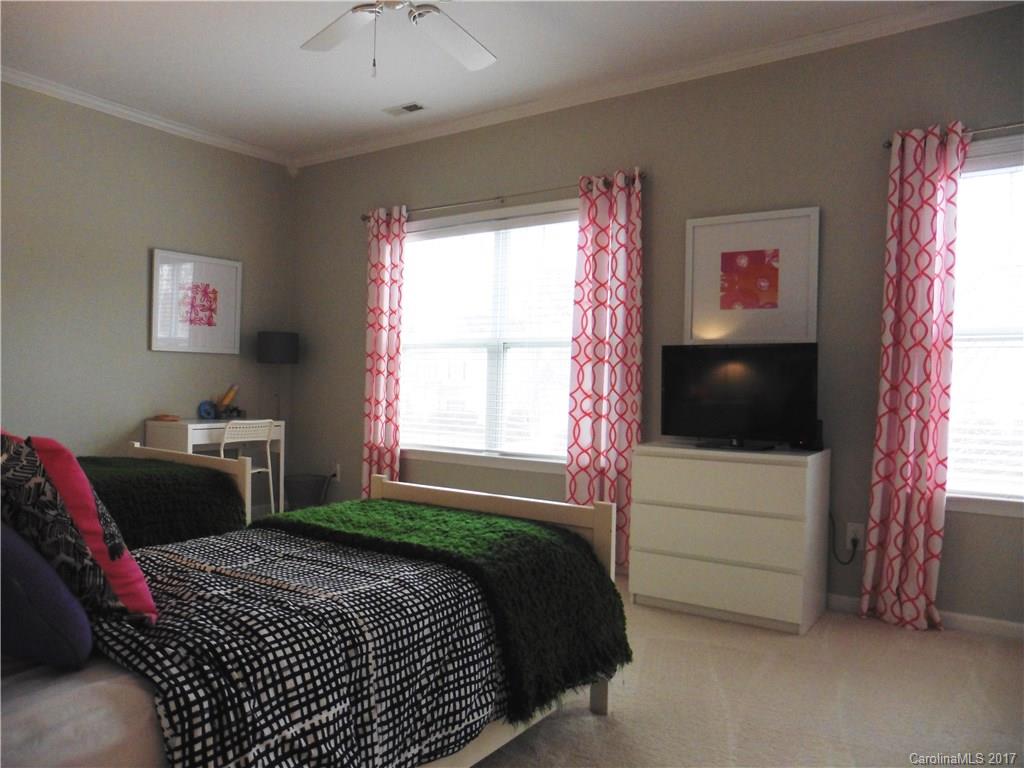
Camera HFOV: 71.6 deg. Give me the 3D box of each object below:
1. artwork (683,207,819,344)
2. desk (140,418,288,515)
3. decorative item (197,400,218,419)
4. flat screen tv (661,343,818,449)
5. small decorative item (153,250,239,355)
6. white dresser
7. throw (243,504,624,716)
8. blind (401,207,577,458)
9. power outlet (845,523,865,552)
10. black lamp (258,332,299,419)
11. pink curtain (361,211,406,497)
[{"bbox_3d":[1.215,-0.532,3.643,0.670,0.670,0.035,1,0,34],"label":"artwork"},{"bbox_3d":[-2.017,0.641,4.846,0.495,0.770,0.730,1,0,34],"label":"desk"},{"bbox_3d":[-2.085,0.185,4.872,0.100,0.130,0.120,1,0,34],"label":"decorative item"},{"bbox_3d":[1.062,0.059,3.396,0.735,0.490,0.180,1,0,34],"label":"flat screen tv"},{"bbox_3d":[-2.190,-0.557,4.965,0.035,0.670,0.665,1,0,34],"label":"small decorative item"},{"bbox_3d":[1.051,0.695,3.441,0.800,0.780,0.480,1,0,34],"label":"white dresser"},{"bbox_3d":[-0.327,0.629,2.249,1.200,0.430,0.740,1,0,34],"label":"throw"},{"bbox_3d":[-0.149,-0.296,4.599,1.600,1.640,0.100,1,0,34],"label":"blind"},{"bbox_3d":[1.628,0.732,3.364,0.072,0.120,0.015,1,0,34],"label":"power outlet"},{"bbox_3d":[-1.766,0.330,5.348,0.290,1.410,0.290,1,0,34],"label":"black lamp"},{"bbox_3d":[-0.916,-0.105,5.005,0.400,2.280,0.110,1,0,34],"label":"pink curtain"}]

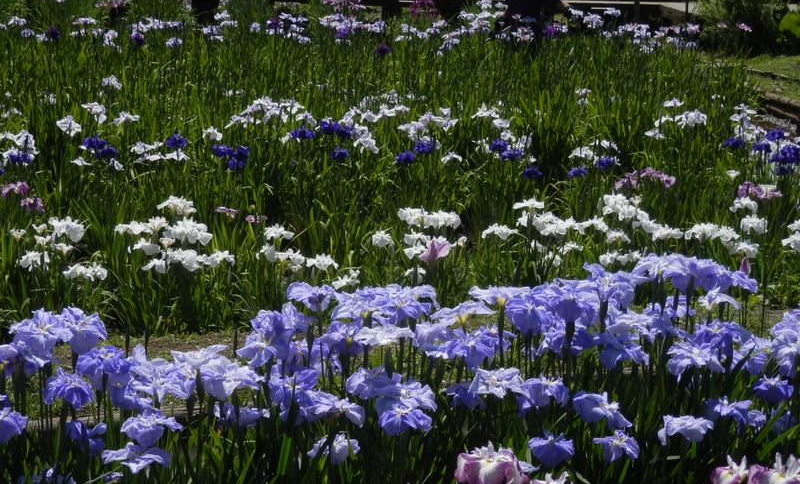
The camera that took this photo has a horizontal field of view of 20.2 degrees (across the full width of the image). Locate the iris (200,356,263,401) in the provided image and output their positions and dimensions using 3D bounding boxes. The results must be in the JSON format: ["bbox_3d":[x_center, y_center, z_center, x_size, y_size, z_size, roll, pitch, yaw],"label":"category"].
[{"bbox_3d":[-0.428,0.347,5.700,0.158,0.096,0.140,0,10,0],"label":"iris"}]

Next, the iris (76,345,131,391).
[{"bbox_3d":[-0.847,0.358,6.400,0.154,0.115,0.146,0,9,0],"label":"iris"}]

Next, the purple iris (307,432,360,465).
[{"bbox_3d":[-0.169,0.525,5.700,0.137,0.070,0.130,0,9,0],"label":"purple iris"}]

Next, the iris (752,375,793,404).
[{"bbox_3d":[1.016,0.401,6.100,0.114,0.068,0.109,0,9,0],"label":"iris"}]

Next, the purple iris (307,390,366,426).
[{"bbox_3d":[-0.161,0.416,5.600,0.145,0.074,0.133,0,10,0],"label":"purple iris"}]

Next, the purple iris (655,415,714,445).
[{"bbox_3d":[0.726,0.477,5.700,0.147,0.064,0.140,0,9,0],"label":"purple iris"}]

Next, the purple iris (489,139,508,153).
[{"bbox_3d":[0.492,-0.482,11.200,0.100,0.057,0.110,0,10,0],"label":"purple iris"}]

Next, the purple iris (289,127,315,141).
[{"bbox_3d":[-0.492,-0.542,11.200,0.130,0.056,0.120,0,10,0],"label":"purple iris"}]

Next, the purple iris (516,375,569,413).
[{"bbox_3d":[0.350,0.372,5.500,0.128,0.080,0.117,0,10,0],"label":"purple iris"}]

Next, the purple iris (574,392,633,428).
[{"bbox_3d":[0.479,0.396,5.300,0.142,0.074,0.131,0,10,0],"label":"purple iris"}]

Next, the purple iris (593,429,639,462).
[{"bbox_3d":[0.538,0.511,5.600,0.115,0.070,0.109,0,9,0],"label":"purple iris"}]

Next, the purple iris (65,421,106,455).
[{"bbox_3d":[-0.772,0.482,5.500,0.103,0.076,0.110,0,10,0],"label":"purple iris"}]

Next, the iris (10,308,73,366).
[{"bbox_3d":[-1.040,0.277,6.500,0.180,0.148,0.153,0,9,0],"label":"iris"}]

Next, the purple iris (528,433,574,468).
[{"bbox_3d":[0.348,0.479,5.150,0.106,0.070,0.110,0,10,0],"label":"purple iris"}]

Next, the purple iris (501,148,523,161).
[{"bbox_3d":[0.597,-0.468,12.000,0.118,0.057,0.112,0,9,0],"label":"purple iris"}]

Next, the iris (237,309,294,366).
[{"bbox_3d":[-0.354,0.251,5.900,0.153,0.137,0.140,0,10,0],"label":"iris"}]

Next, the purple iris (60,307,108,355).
[{"bbox_3d":[-0.932,0.261,6.600,0.147,0.125,0.140,0,9,0],"label":"purple iris"}]

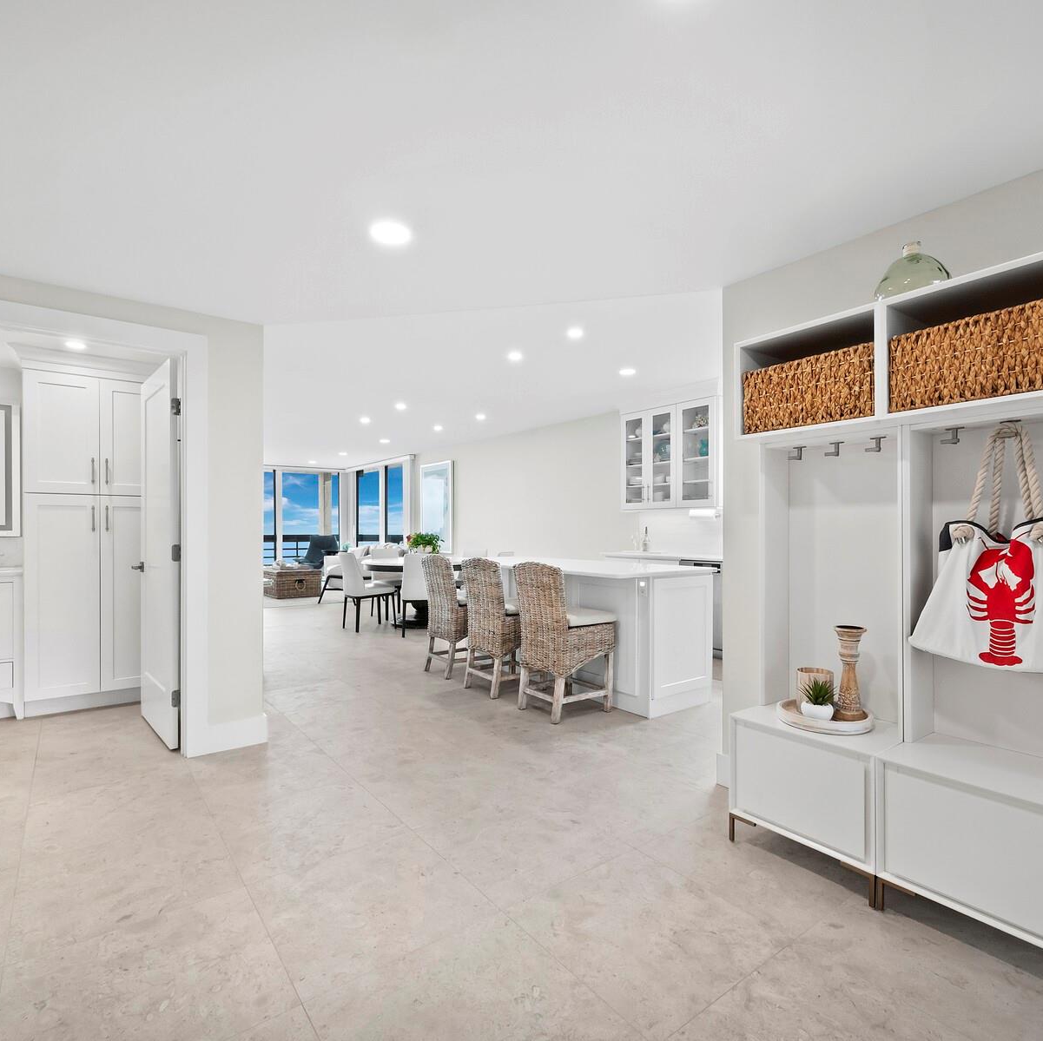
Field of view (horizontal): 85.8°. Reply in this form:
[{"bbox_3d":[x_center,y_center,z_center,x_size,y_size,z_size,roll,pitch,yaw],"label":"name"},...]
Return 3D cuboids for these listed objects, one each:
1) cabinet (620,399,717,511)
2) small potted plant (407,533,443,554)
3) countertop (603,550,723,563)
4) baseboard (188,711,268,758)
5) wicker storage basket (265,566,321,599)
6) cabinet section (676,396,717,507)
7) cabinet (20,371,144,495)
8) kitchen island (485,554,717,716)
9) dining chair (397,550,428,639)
[{"bbox_3d":[1.617,-0.652,5.910,0.330,1.065,1.225,0,-1,-38],"label":"cabinet"},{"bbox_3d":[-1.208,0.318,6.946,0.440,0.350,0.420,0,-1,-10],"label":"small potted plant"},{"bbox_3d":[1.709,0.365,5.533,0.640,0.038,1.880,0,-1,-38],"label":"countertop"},{"bbox_3d":[-1.575,1.163,3.016,0.375,0.150,0.020,0,-1,-38],"label":"baseboard"},{"bbox_3d":[-4.140,1.110,10.044,0.720,0.430,1.050,0,-1,-38],"label":"wicker storage basket"},{"bbox_3d":[1.806,-0.637,5.483,0.340,1.025,0.453,0,-1,-37],"label":"cabinet section"},{"bbox_3d":[-2.976,-0.548,3.952,0.765,0.780,0.520,0,-1,-38],"label":"cabinet"},{"bbox_3d":[0.413,0.792,4.314,1.000,0.915,1.780,0,-1,-38],"label":"kitchen island"},{"bbox_3d":[-1.114,0.826,6.370,0.480,0.900,0.570,0,-1,-3],"label":"dining chair"}]

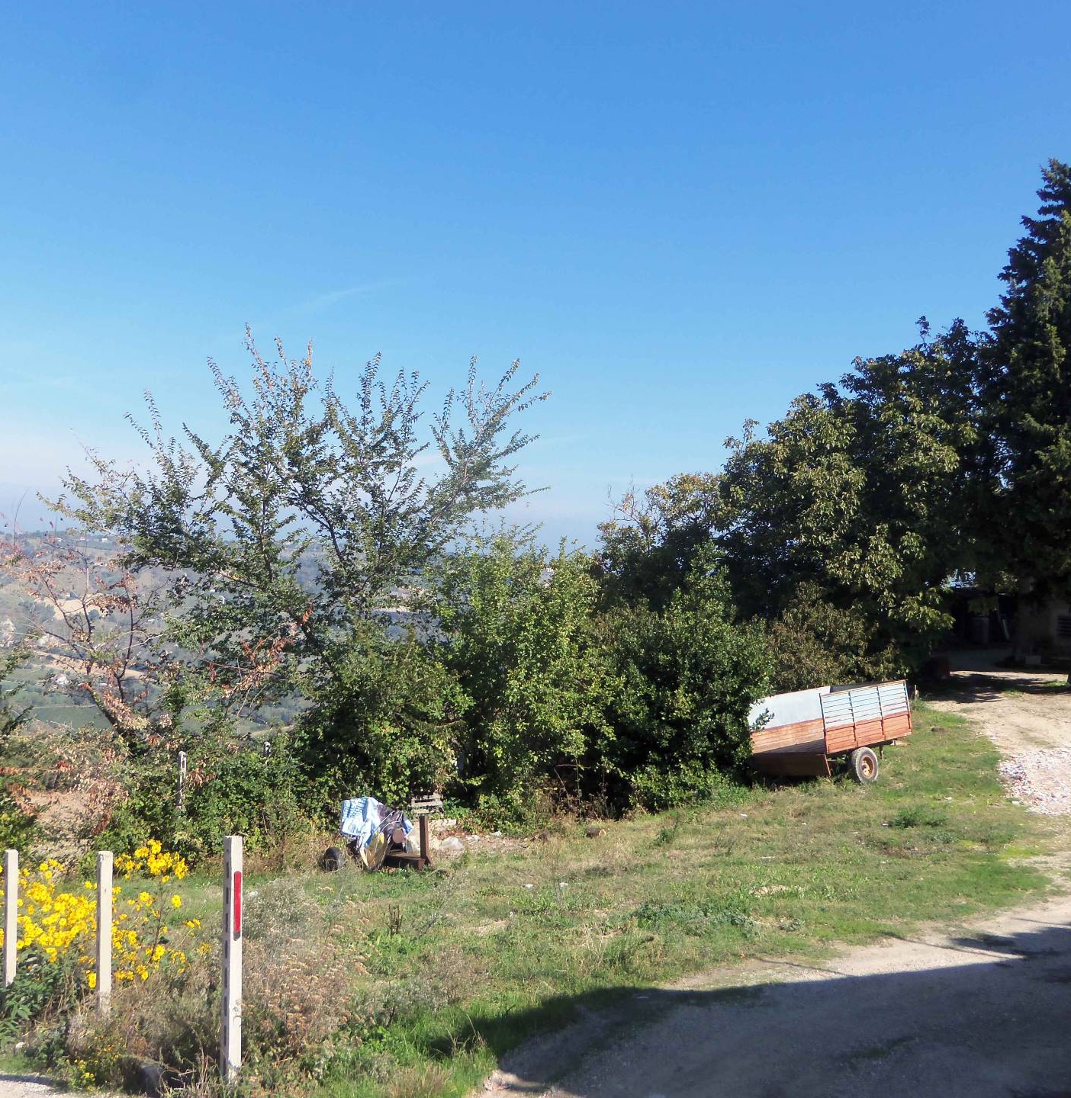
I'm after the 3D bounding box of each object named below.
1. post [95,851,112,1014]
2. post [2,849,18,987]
[{"bbox_3d":[-3.204,2.894,8.800,0.100,1.292,0.100,1,0,-40],"label":"post"},{"bbox_3d":[-4.428,3.168,10.000,0.100,1.265,0.100,1,0,-40],"label":"post"}]

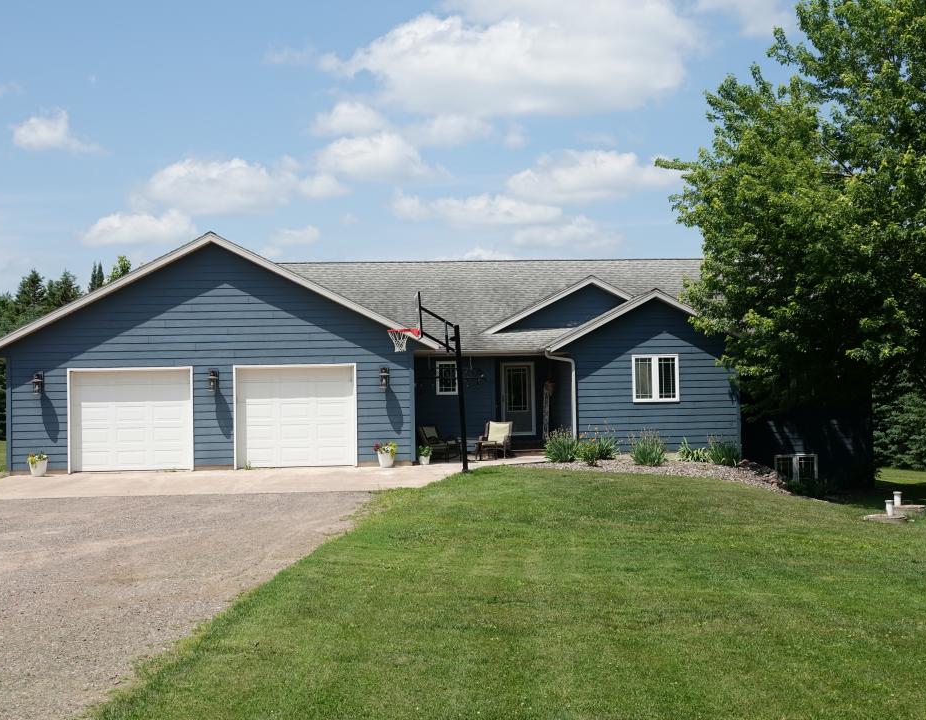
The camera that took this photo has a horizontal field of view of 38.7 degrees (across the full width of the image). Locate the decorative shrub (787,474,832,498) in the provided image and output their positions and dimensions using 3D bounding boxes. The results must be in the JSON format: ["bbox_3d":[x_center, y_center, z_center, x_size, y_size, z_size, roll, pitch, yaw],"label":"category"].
[{"bbox_3d":[9.346,3.439,35.600,1.200,0.720,1.000,-1,-2,-5],"label":"decorative shrub"}]

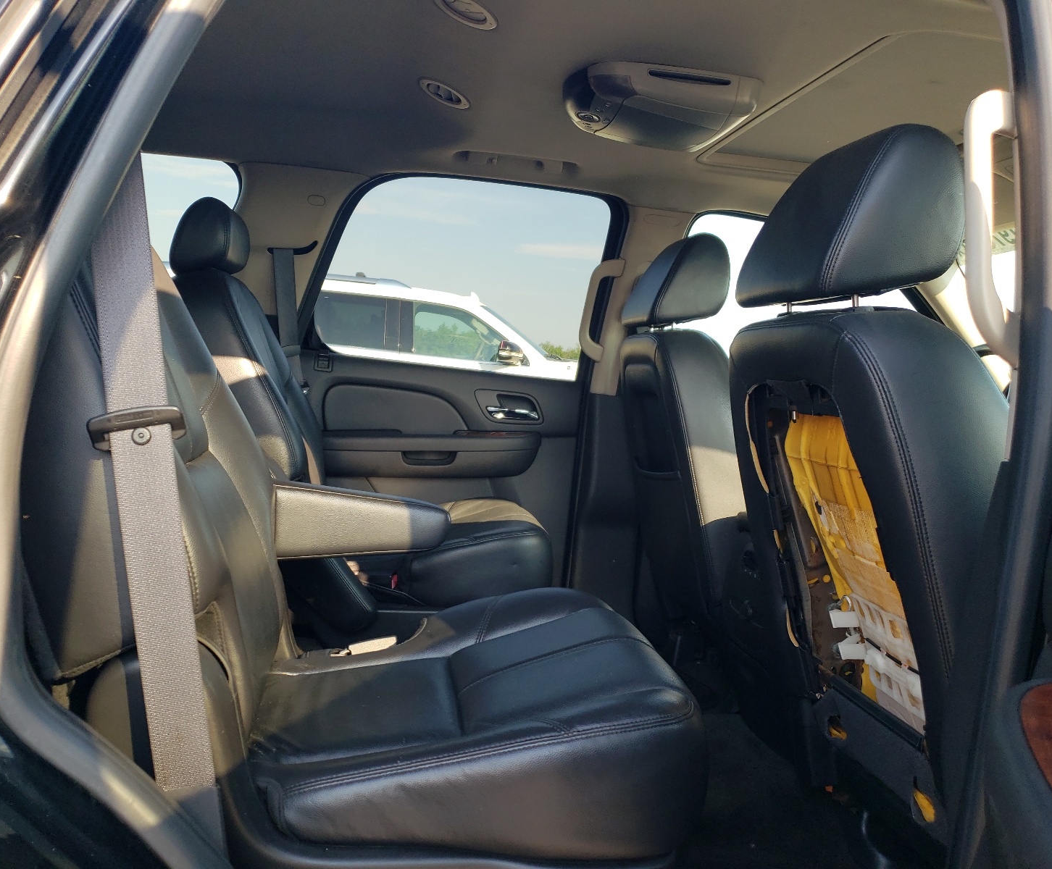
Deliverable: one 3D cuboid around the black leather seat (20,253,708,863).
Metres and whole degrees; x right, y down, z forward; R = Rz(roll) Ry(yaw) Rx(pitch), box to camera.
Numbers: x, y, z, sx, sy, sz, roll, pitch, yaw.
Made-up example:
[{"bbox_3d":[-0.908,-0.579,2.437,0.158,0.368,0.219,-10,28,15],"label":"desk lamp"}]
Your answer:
[{"bbox_3d":[-0.226,0.073,1.141,0.860,0.950,0.560,4,5,-10],"label":"black leather seat"}]

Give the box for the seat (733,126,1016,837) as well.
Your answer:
[{"bbox_3d":[0.718,0.113,1.314,0.800,1.000,0.550,4,5,-10],"label":"seat"}]

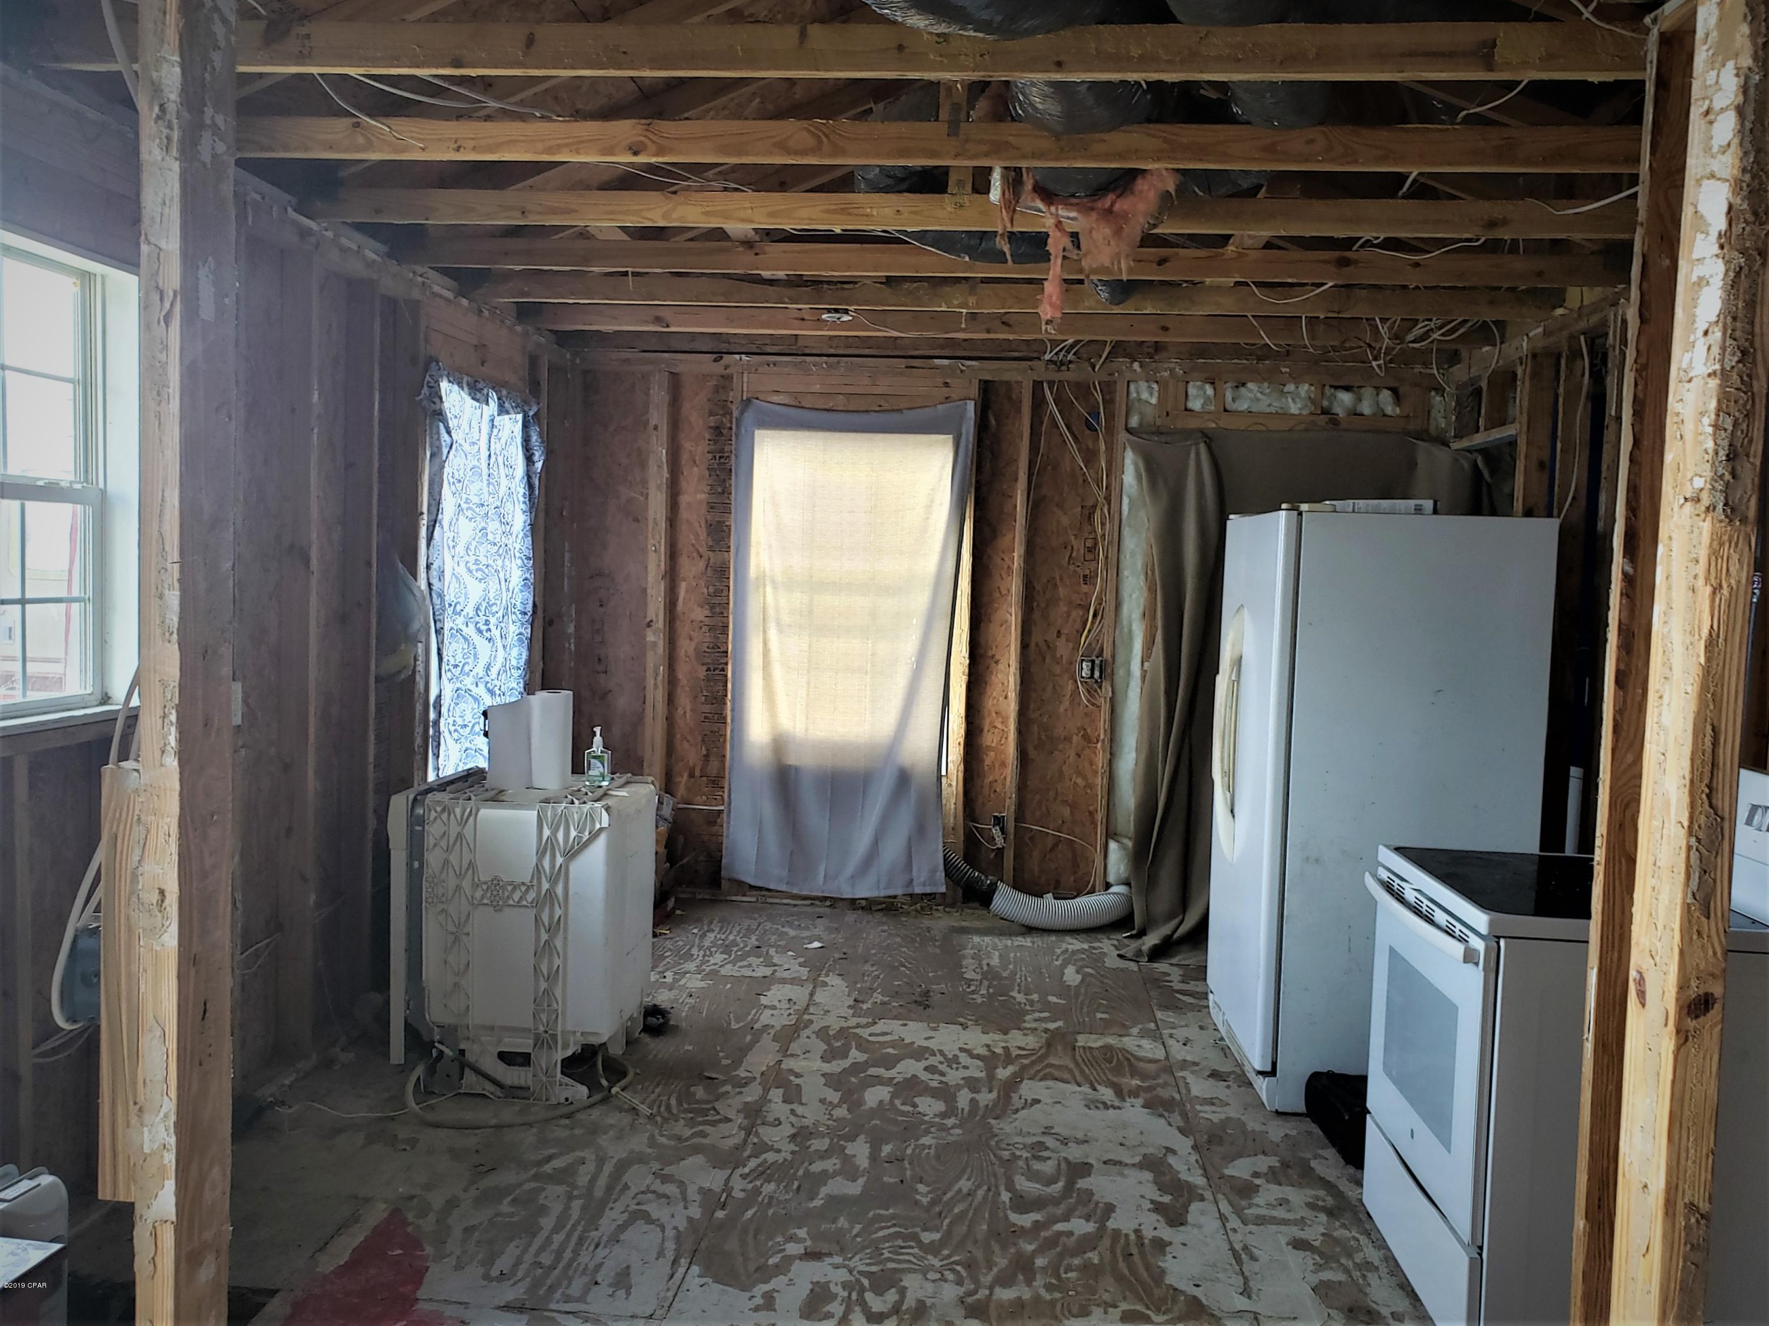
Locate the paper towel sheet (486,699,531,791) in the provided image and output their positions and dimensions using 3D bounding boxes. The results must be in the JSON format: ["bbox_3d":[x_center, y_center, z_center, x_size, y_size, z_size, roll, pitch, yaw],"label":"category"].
[{"bbox_3d":[-1.104,0.240,3.915,0.130,0.266,0.050,2,4,5],"label":"paper towel sheet"}]

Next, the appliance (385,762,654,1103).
[{"bbox_3d":[-1.067,0.790,4.042,0.615,0.844,0.600,2,4,5],"label":"appliance"}]

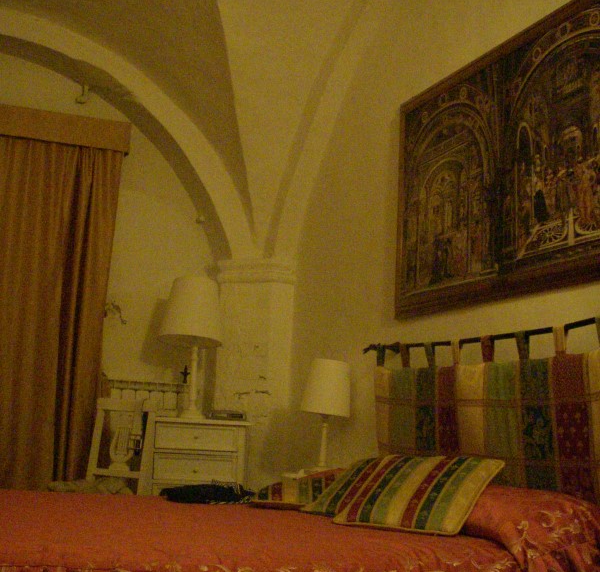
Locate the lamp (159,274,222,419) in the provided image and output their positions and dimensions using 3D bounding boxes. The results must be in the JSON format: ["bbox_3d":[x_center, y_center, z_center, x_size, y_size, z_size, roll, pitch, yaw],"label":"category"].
[{"bbox_3d":[-0.485,0.272,4.000,0.285,0.635,0.285,6,-10,-17],"label":"lamp"}]

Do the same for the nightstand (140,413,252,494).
[{"bbox_3d":[-0.507,0.985,3.920,0.450,0.740,0.370,6,-10,-17],"label":"nightstand"}]

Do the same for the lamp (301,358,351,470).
[{"bbox_3d":[0.105,0.538,3.700,0.205,0.460,0.205,3,-9,0],"label":"lamp"}]

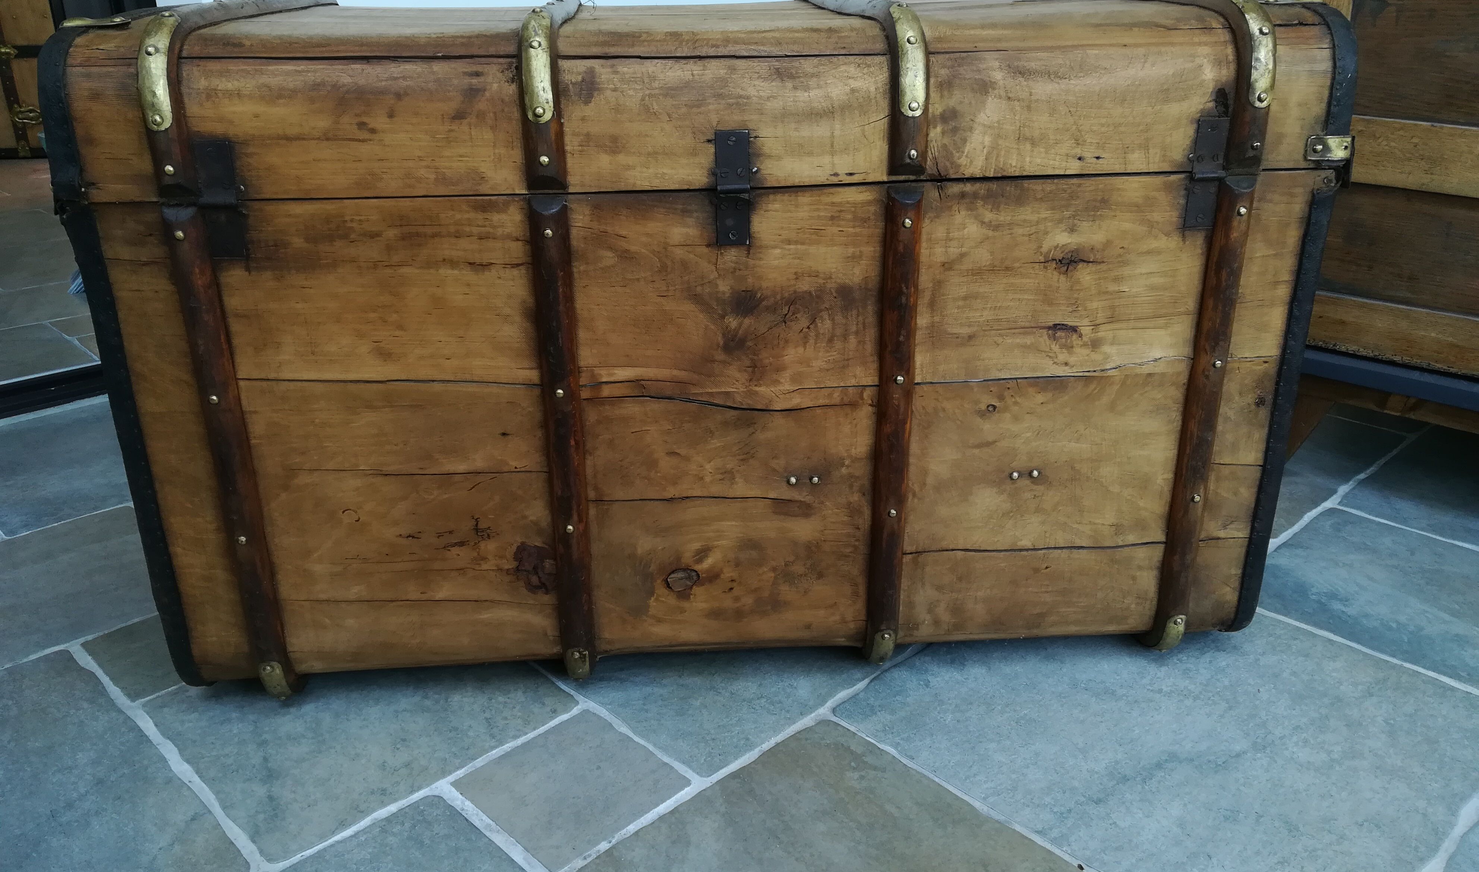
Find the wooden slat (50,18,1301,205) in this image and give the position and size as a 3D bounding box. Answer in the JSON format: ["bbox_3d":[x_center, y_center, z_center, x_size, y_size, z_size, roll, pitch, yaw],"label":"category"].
[{"bbox_3d":[-0.012,-0.272,0.931,1.044,0.119,0.035,-2,22,-4],"label":"wooden slat"}]

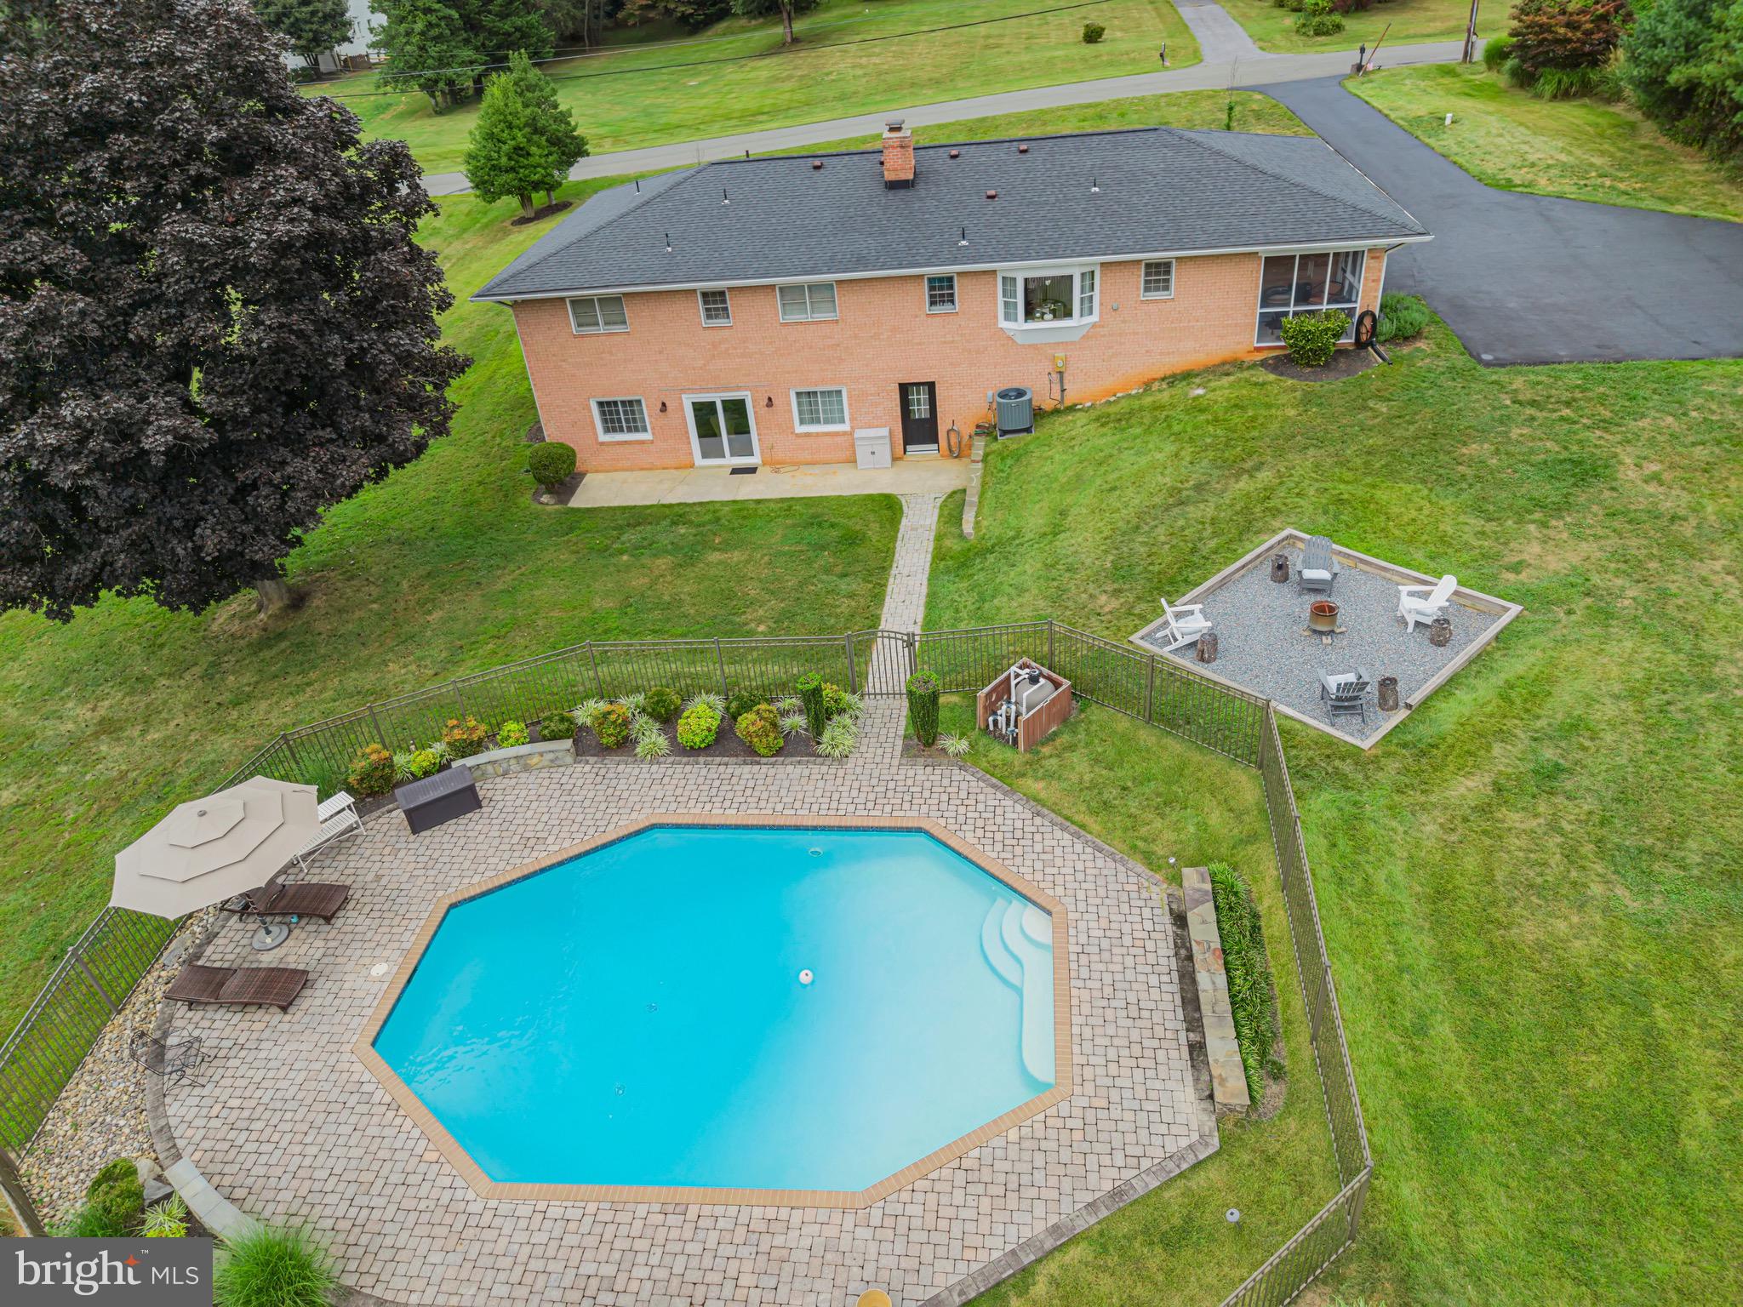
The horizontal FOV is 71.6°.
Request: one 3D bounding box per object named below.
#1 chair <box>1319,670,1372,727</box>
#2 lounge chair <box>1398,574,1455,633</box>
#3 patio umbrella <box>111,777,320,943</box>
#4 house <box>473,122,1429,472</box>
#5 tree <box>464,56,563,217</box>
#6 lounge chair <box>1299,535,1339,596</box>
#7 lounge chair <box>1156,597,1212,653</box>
[{"bbox_3d":[7.862,0.552,19.965,0.750,0.960,0.860,-1,33,7],"label":"chair"},{"bbox_3d":[10.037,-0.955,21.949,0.860,0.960,0.750,-1,33,8],"label":"lounge chair"},{"bbox_3d":[-9.387,3.309,17.867,3.030,2.560,3.030,-6,33,0],"label":"patio umbrella"},{"bbox_3d":[2.034,-11.612,35.364,23.632,8.046,12.079,-1,33,7],"label":"house"},{"bbox_3d":[-15.450,-21.817,51.867,4.278,5.980,4.278,-6,33,0],"label":"tree"},{"bbox_3d":[8.594,-1.660,23.283,0.750,0.960,0.860,5,34,16],"label":"lounge chair"},{"bbox_3d":[5.720,-0.596,22.102,0.860,0.960,0.750,-4,33,3],"label":"lounge chair"}]

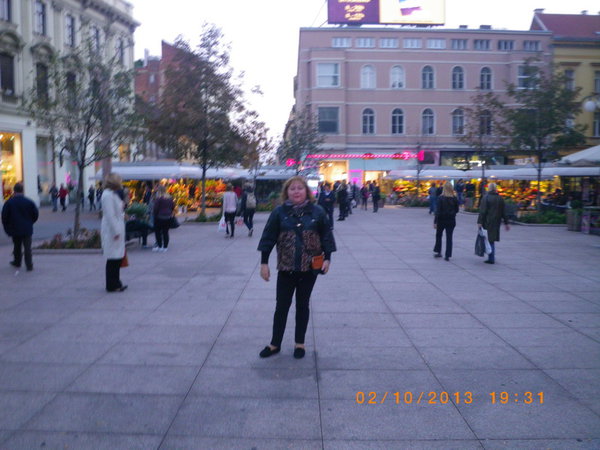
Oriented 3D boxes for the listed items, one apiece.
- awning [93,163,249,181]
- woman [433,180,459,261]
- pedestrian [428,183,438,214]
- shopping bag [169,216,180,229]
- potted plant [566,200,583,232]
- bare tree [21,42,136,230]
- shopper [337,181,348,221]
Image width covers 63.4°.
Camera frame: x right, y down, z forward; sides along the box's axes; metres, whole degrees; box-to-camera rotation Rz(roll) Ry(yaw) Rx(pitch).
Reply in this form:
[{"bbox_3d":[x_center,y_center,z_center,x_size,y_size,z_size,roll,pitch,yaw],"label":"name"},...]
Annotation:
[{"bbox_3d":[-6.581,-2.642,24.664,7.600,0.850,3.000,0,5,-6],"label":"awning"},{"bbox_3d":[3.150,-0.096,10.400,0.550,1.670,0.400,1,5,2],"label":"woman"},{"bbox_3d":[7.372,-1.463,26.800,0.550,1.700,0.420,0,5,-8],"label":"pedestrian"},{"bbox_3d":[-3.051,-0.057,11.750,0.320,0.300,0.160,1,5,0],"label":"shopping bag"},{"bbox_3d":[9.618,-0.332,16.928,0.540,1.080,0.520,3,5,29],"label":"potted plant"},{"bbox_3d":[-5.552,-1.958,12.276,2.800,5.000,2.700,0,5,0],"label":"bare tree"},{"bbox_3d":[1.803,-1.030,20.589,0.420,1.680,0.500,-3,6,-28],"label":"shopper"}]

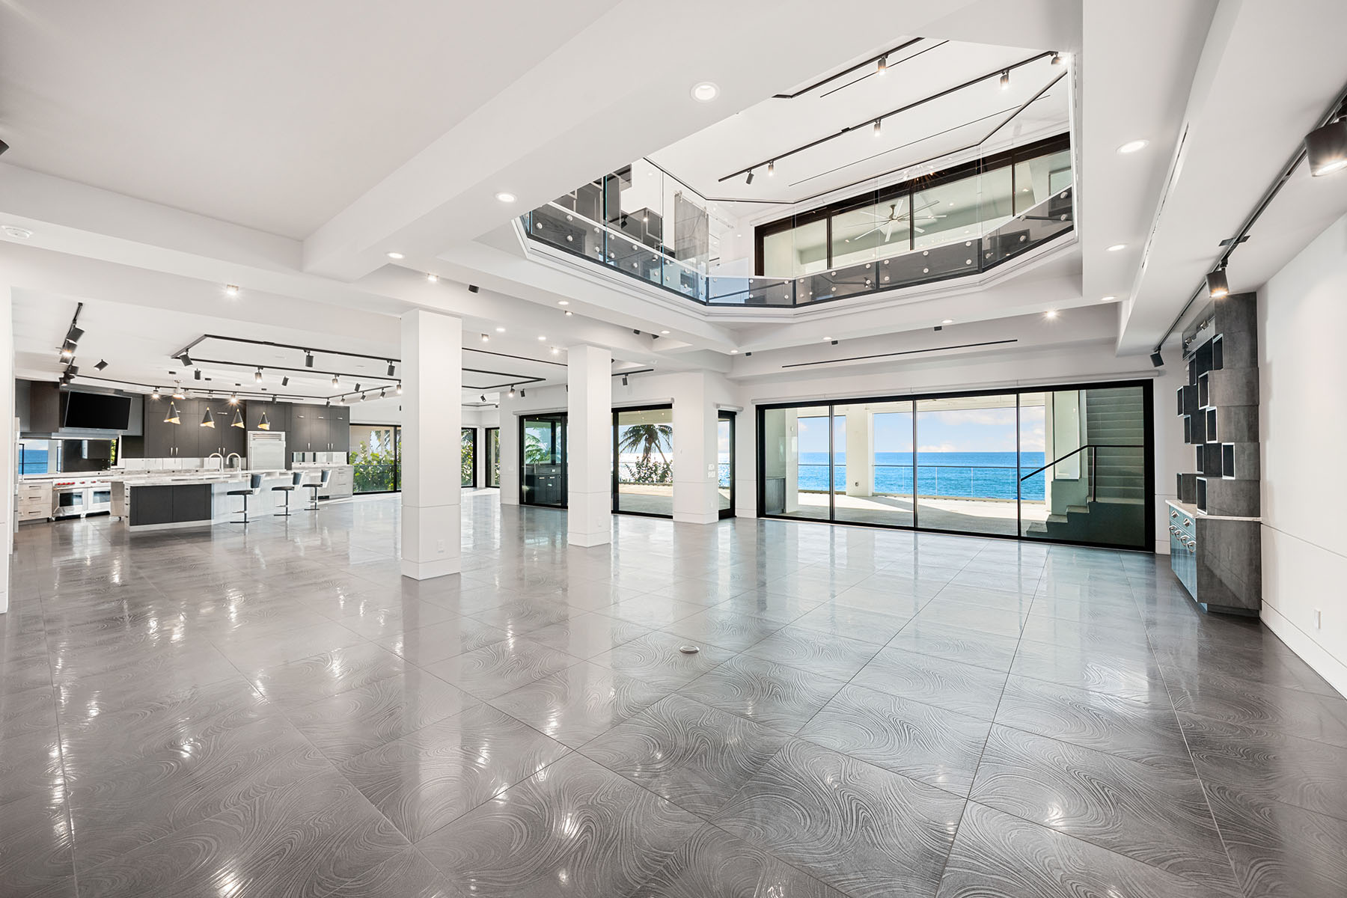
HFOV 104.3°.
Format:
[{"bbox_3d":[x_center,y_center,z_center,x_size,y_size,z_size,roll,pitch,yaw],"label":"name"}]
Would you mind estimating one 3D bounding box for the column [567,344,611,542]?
[{"bbox_3d":[-1.382,-0.030,8.637,0.505,3.194,0.505,0,0,38],"label":"column"}]

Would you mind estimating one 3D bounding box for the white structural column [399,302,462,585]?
[{"bbox_3d":[-3.026,-0.044,6.502,0.505,3.194,0.505,0,0,38],"label":"white structural column"}]

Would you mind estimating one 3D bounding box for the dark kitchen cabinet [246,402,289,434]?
[{"bbox_3d":[-12.260,-0.934,15.726,0.600,0.914,1.027,0,0,38],"label":"dark kitchen cabinet"}]

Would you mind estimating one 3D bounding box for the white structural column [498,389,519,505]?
[{"bbox_3d":[-4.589,0.004,15.378,0.420,3.216,0.800,0,0,38],"label":"white structural column"}]

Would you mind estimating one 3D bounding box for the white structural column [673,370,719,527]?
[{"bbox_3d":[0.520,-0.011,11.502,0.600,3.194,0.810,0,0,38],"label":"white structural column"}]

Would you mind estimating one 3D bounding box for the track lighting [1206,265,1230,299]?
[{"bbox_3d":[3.909,-1.198,3.760,0.125,0.215,0.125,0,0,38],"label":"track lighting"}]

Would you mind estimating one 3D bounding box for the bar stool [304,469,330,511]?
[{"bbox_3d":[-9.368,1.091,13.749,0.520,1.020,0.460,0,0,-7],"label":"bar stool"}]

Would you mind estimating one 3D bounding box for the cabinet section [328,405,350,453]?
[{"bbox_3d":[-11.290,-0.663,17.590,0.360,1.530,0.600,0,0,38],"label":"cabinet section"}]

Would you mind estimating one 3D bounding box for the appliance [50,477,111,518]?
[{"bbox_3d":[-14.084,1.131,12.219,0.700,0.920,1.500,0,0,-7],"label":"appliance"}]

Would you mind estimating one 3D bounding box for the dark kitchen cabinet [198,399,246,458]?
[{"bbox_3d":[-13.050,-0.563,15.088,0.360,1.664,0.997,0,0,38],"label":"dark kitchen cabinet"}]

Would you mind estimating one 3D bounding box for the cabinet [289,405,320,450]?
[{"bbox_3d":[-11.768,-0.652,16.644,0.360,1.471,0.725,0,0,38],"label":"cabinet"}]

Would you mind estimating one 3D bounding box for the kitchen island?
[{"bbox_3d":[-10.464,1.110,11.997,1.900,0.960,3.900,0,0,-6],"label":"kitchen island"}]

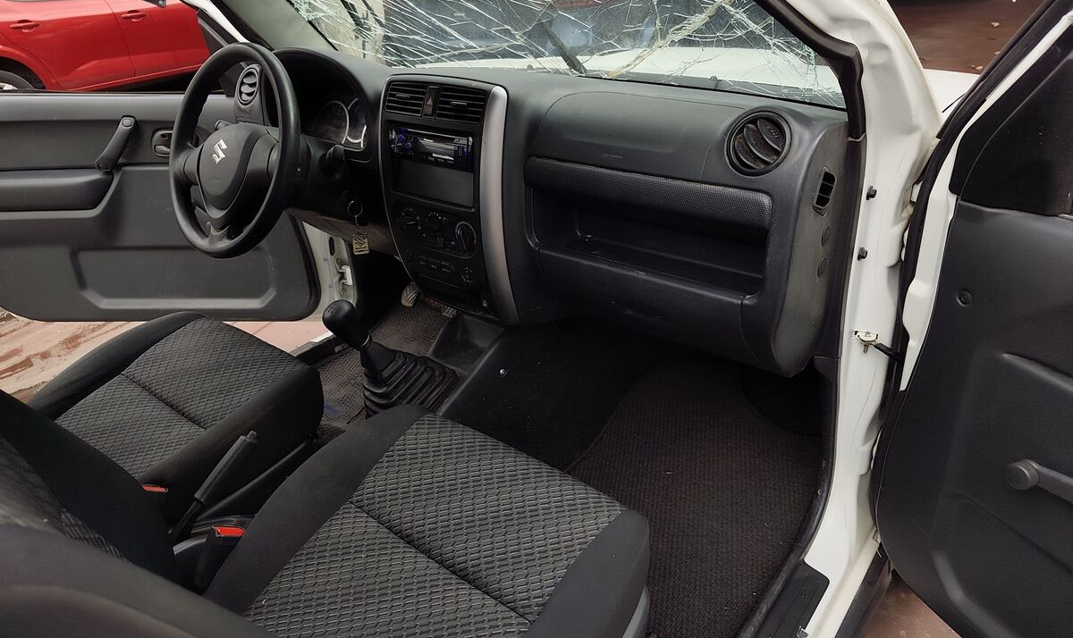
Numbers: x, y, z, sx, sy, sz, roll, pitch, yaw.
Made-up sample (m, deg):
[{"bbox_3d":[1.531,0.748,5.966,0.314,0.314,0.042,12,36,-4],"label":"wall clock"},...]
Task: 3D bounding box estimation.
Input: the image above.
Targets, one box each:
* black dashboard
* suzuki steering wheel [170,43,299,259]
[{"bbox_3d":[-0.098,-0.244,1.206,1.220,0.410,0.320,18,36,35],"label":"black dashboard"},{"bbox_3d":[-0.511,-0.286,1.244,0.370,0.370,0.090,18,10,35],"label":"suzuki steering wheel"}]

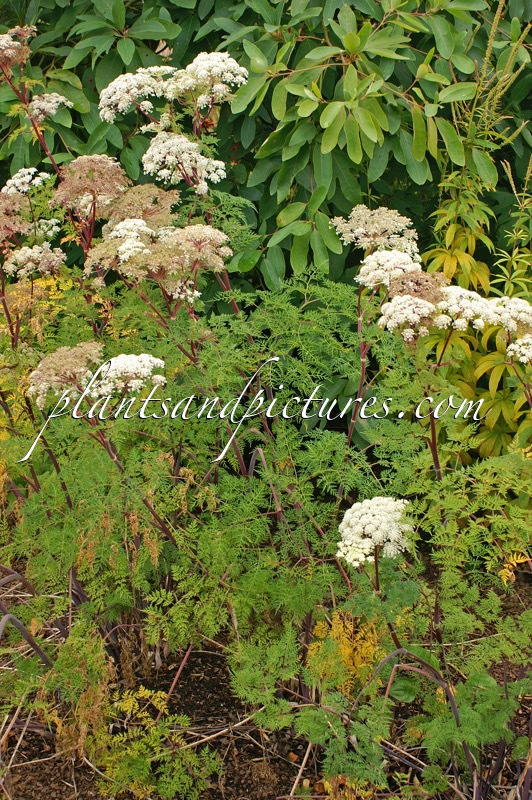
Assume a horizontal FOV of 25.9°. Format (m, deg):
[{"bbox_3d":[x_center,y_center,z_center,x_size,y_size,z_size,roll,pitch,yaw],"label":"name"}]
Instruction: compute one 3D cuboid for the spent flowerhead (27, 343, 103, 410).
[{"bbox_3d":[-0.406,-0.052,2.350,0.170,0.085,0.155,-23,15,6],"label":"spent flowerhead"}]

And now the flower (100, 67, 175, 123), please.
[{"bbox_3d":[-0.284,-0.675,2.550,0.170,0.100,0.155,-12,15,3],"label":"flower"}]

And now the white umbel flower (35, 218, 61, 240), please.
[{"bbox_3d":[-0.464,-0.362,2.450,0.058,0.043,0.055,0,15,0],"label":"white umbel flower"}]

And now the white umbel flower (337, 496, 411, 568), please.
[{"bbox_3d":[0.233,0.287,2.500,0.160,0.115,0.152,0,15,0],"label":"white umbel flower"}]

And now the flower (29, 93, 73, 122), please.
[{"bbox_3d":[-0.457,-0.621,2.450,0.093,0.056,0.085,0,15,0],"label":"flower"}]

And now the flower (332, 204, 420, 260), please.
[{"bbox_3d":[0.249,-0.379,2.600,0.195,0.100,0.180,5,15,-1],"label":"flower"}]

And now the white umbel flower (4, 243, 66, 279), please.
[{"bbox_3d":[-0.481,-0.288,2.400,0.133,0.070,0.120,0,15,0],"label":"white umbel flower"}]

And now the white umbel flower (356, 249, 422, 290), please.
[{"bbox_3d":[0.289,-0.308,2.700,0.154,0.082,0.146,0,15,0],"label":"white umbel flower"}]

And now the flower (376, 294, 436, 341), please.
[{"bbox_3d":[0.319,-0.184,2.600,0.132,0.090,0.125,0,15,0],"label":"flower"}]

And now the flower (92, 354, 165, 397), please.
[{"bbox_3d":[-0.278,-0.052,2.350,0.148,0.068,0.140,0,16,0],"label":"flower"}]

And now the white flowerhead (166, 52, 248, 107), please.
[{"bbox_3d":[-0.131,-0.710,2.550,0.183,0.110,0.165,0,15,0],"label":"white flowerhead"}]

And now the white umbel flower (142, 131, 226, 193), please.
[{"bbox_3d":[-0.194,-0.566,2.750,0.195,0.130,0.185,0,15,0],"label":"white umbel flower"}]

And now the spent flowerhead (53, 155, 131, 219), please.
[{"bbox_3d":[-0.393,-0.479,2.600,0.175,0.125,0.166,0,15,0],"label":"spent flowerhead"}]

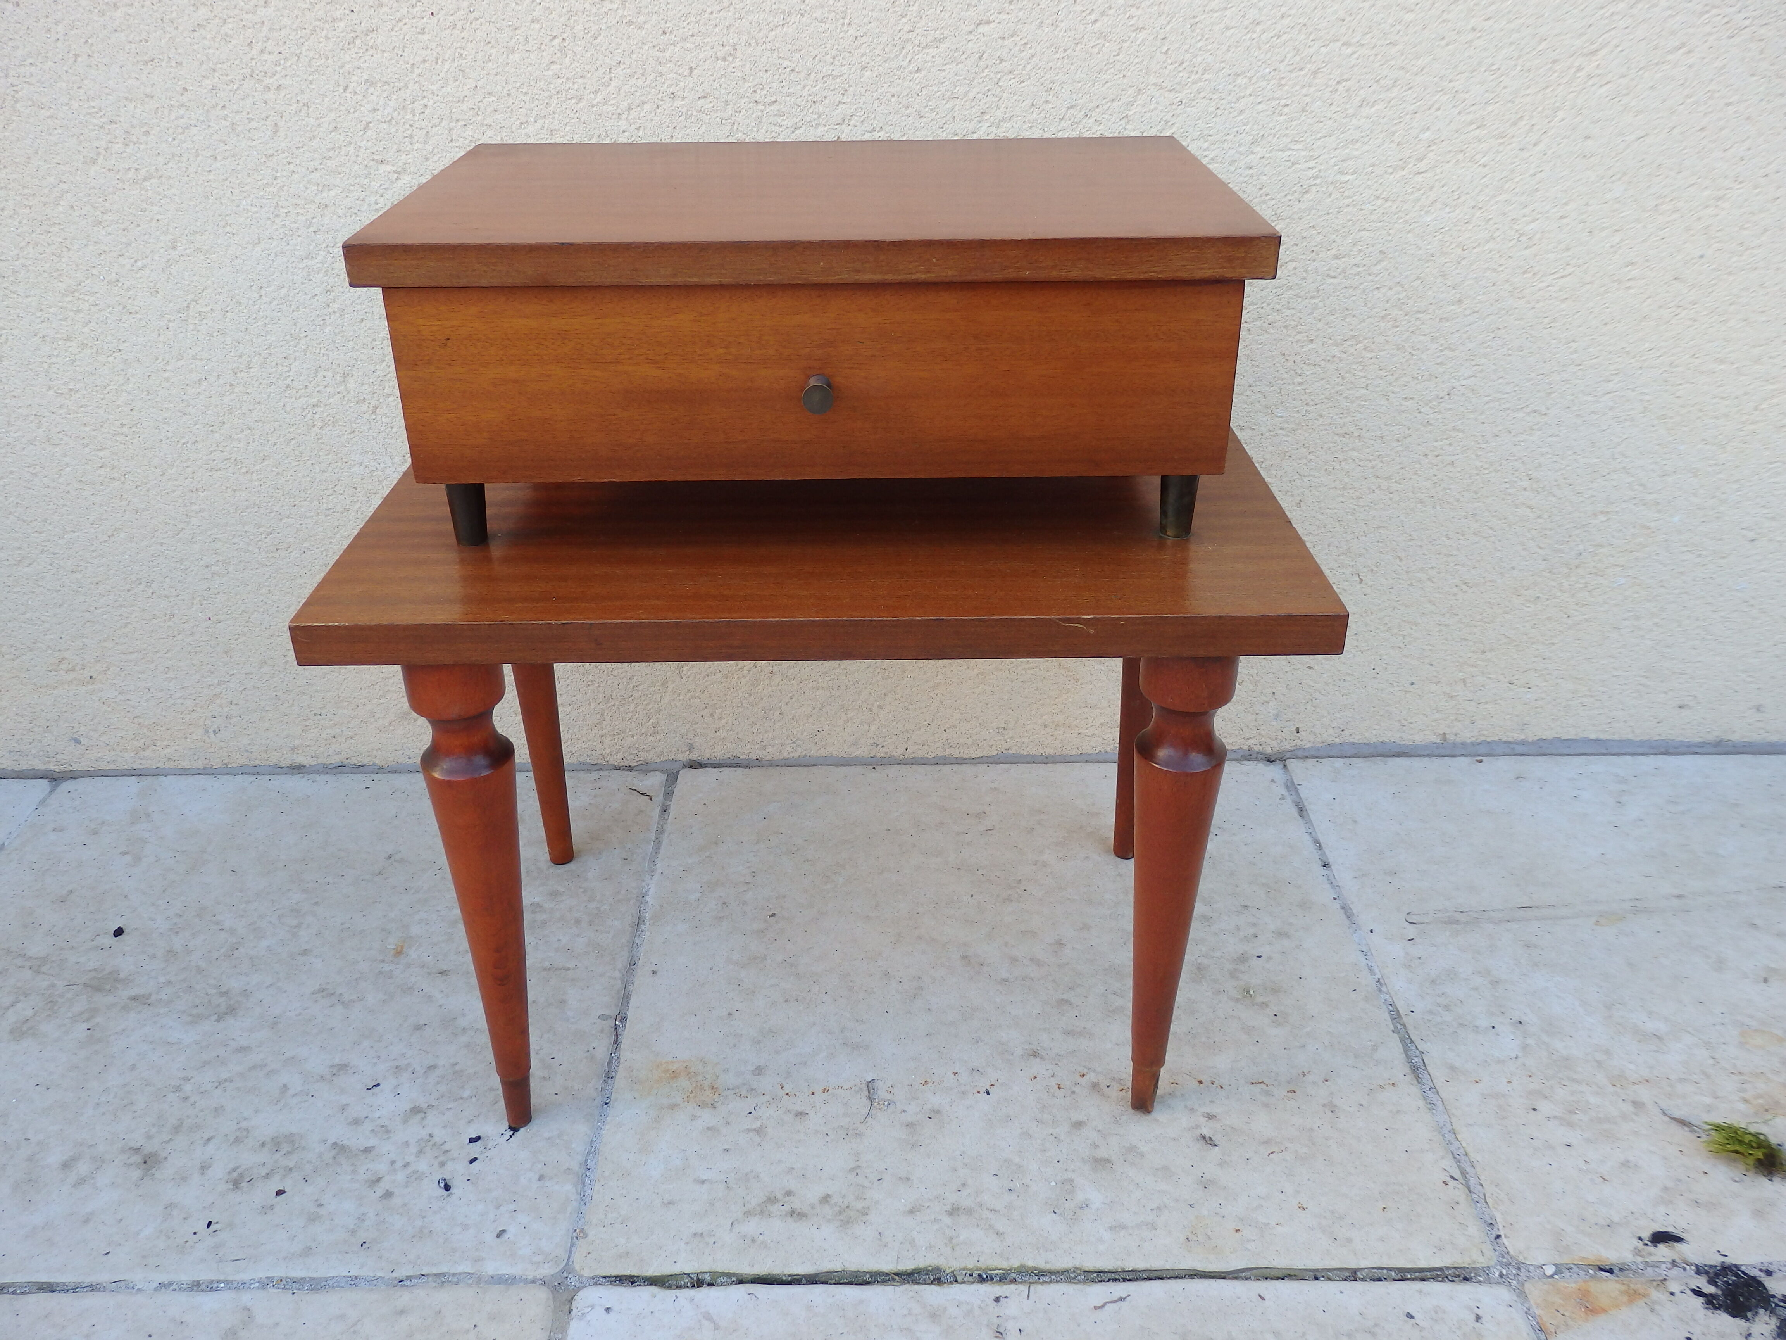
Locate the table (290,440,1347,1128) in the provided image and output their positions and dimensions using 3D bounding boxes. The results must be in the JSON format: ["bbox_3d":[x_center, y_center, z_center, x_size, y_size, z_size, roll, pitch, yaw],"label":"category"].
[{"bbox_3d":[-0.035,0.045,0.876,0.495,0.346,0.322,-1,30,0],"label":"table"}]

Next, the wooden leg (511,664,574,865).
[{"bbox_3d":[-0.262,0.003,1.018,0.046,0.350,0.061,-1,30,-1],"label":"wooden leg"}]

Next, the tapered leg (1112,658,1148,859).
[{"bbox_3d":[0.184,-0.002,1.023,0.046,0.350,0.061,-1,30,-1],"label":"tapered leg"}]

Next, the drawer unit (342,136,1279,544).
[{"bbox_3d":[-0.038,-0.197,0.806,0.439,0.162,0.272,-1,30,-1],"label":"drawer unit"}]

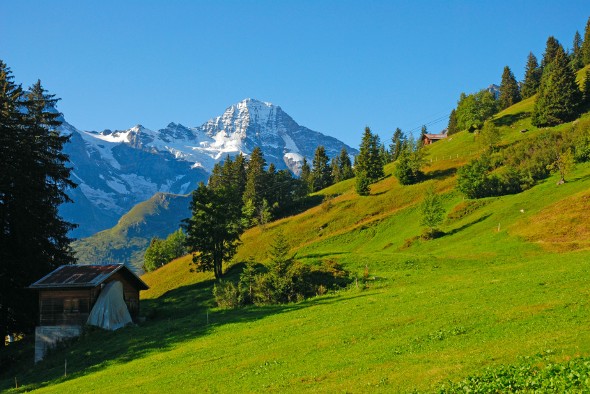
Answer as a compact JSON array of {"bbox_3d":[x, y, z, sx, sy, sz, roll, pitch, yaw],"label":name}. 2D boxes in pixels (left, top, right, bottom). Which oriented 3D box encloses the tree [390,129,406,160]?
[{"bbox_3d":[21.490,-10.745,195.000,3.441,7.094,3.370,0,-6,0],"label":"tree"}]

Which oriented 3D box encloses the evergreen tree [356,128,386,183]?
[{"bbox_3d":[17.935,-10.232,225.000,7.006,13.279,7.006,0,-7,0],"label":"evergreen tree"}]

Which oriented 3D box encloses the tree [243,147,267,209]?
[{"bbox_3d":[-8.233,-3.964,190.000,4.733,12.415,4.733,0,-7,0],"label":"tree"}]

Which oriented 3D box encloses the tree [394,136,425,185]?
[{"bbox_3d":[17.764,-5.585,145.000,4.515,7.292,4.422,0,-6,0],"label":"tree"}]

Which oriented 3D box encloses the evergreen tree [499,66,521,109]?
[{"bbox_3d":[43.607,-22.159,190.000,4.338,8.742,4.249,0,-6,0],"label":"evergreen tree"}]

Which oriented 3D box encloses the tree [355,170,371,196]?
[{"bbox_3d":[14.445,-2.889,200.000,3.321,5.480,3.321,0,-7,0],"label":"tree"}]

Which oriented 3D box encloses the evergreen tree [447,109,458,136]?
[{"bbox_3d":[49.337,-23.117,290.000,4.515,8.558,4.515,0,-7,0],"label":"evergreen tree"}]

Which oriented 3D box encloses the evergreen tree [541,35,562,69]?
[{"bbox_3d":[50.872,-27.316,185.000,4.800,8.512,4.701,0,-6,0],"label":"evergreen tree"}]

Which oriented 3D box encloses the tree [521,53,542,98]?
[{"bbox_3d":[67.058,-34.451,265.000,6.051,12.847,6.051,0,-7,0],"label":"tree"}]

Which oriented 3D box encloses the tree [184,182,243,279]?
[{"bbox_3d":[-8.284,3.405,95.000,5.719,9.612,5.719,0,-7,0],"label":"tree"}]

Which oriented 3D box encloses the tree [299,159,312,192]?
[{"bbox_3d":[2.236,-4.371,190.000,2.564,6.912,2.511,0,-6,0],"label":"tree"}]

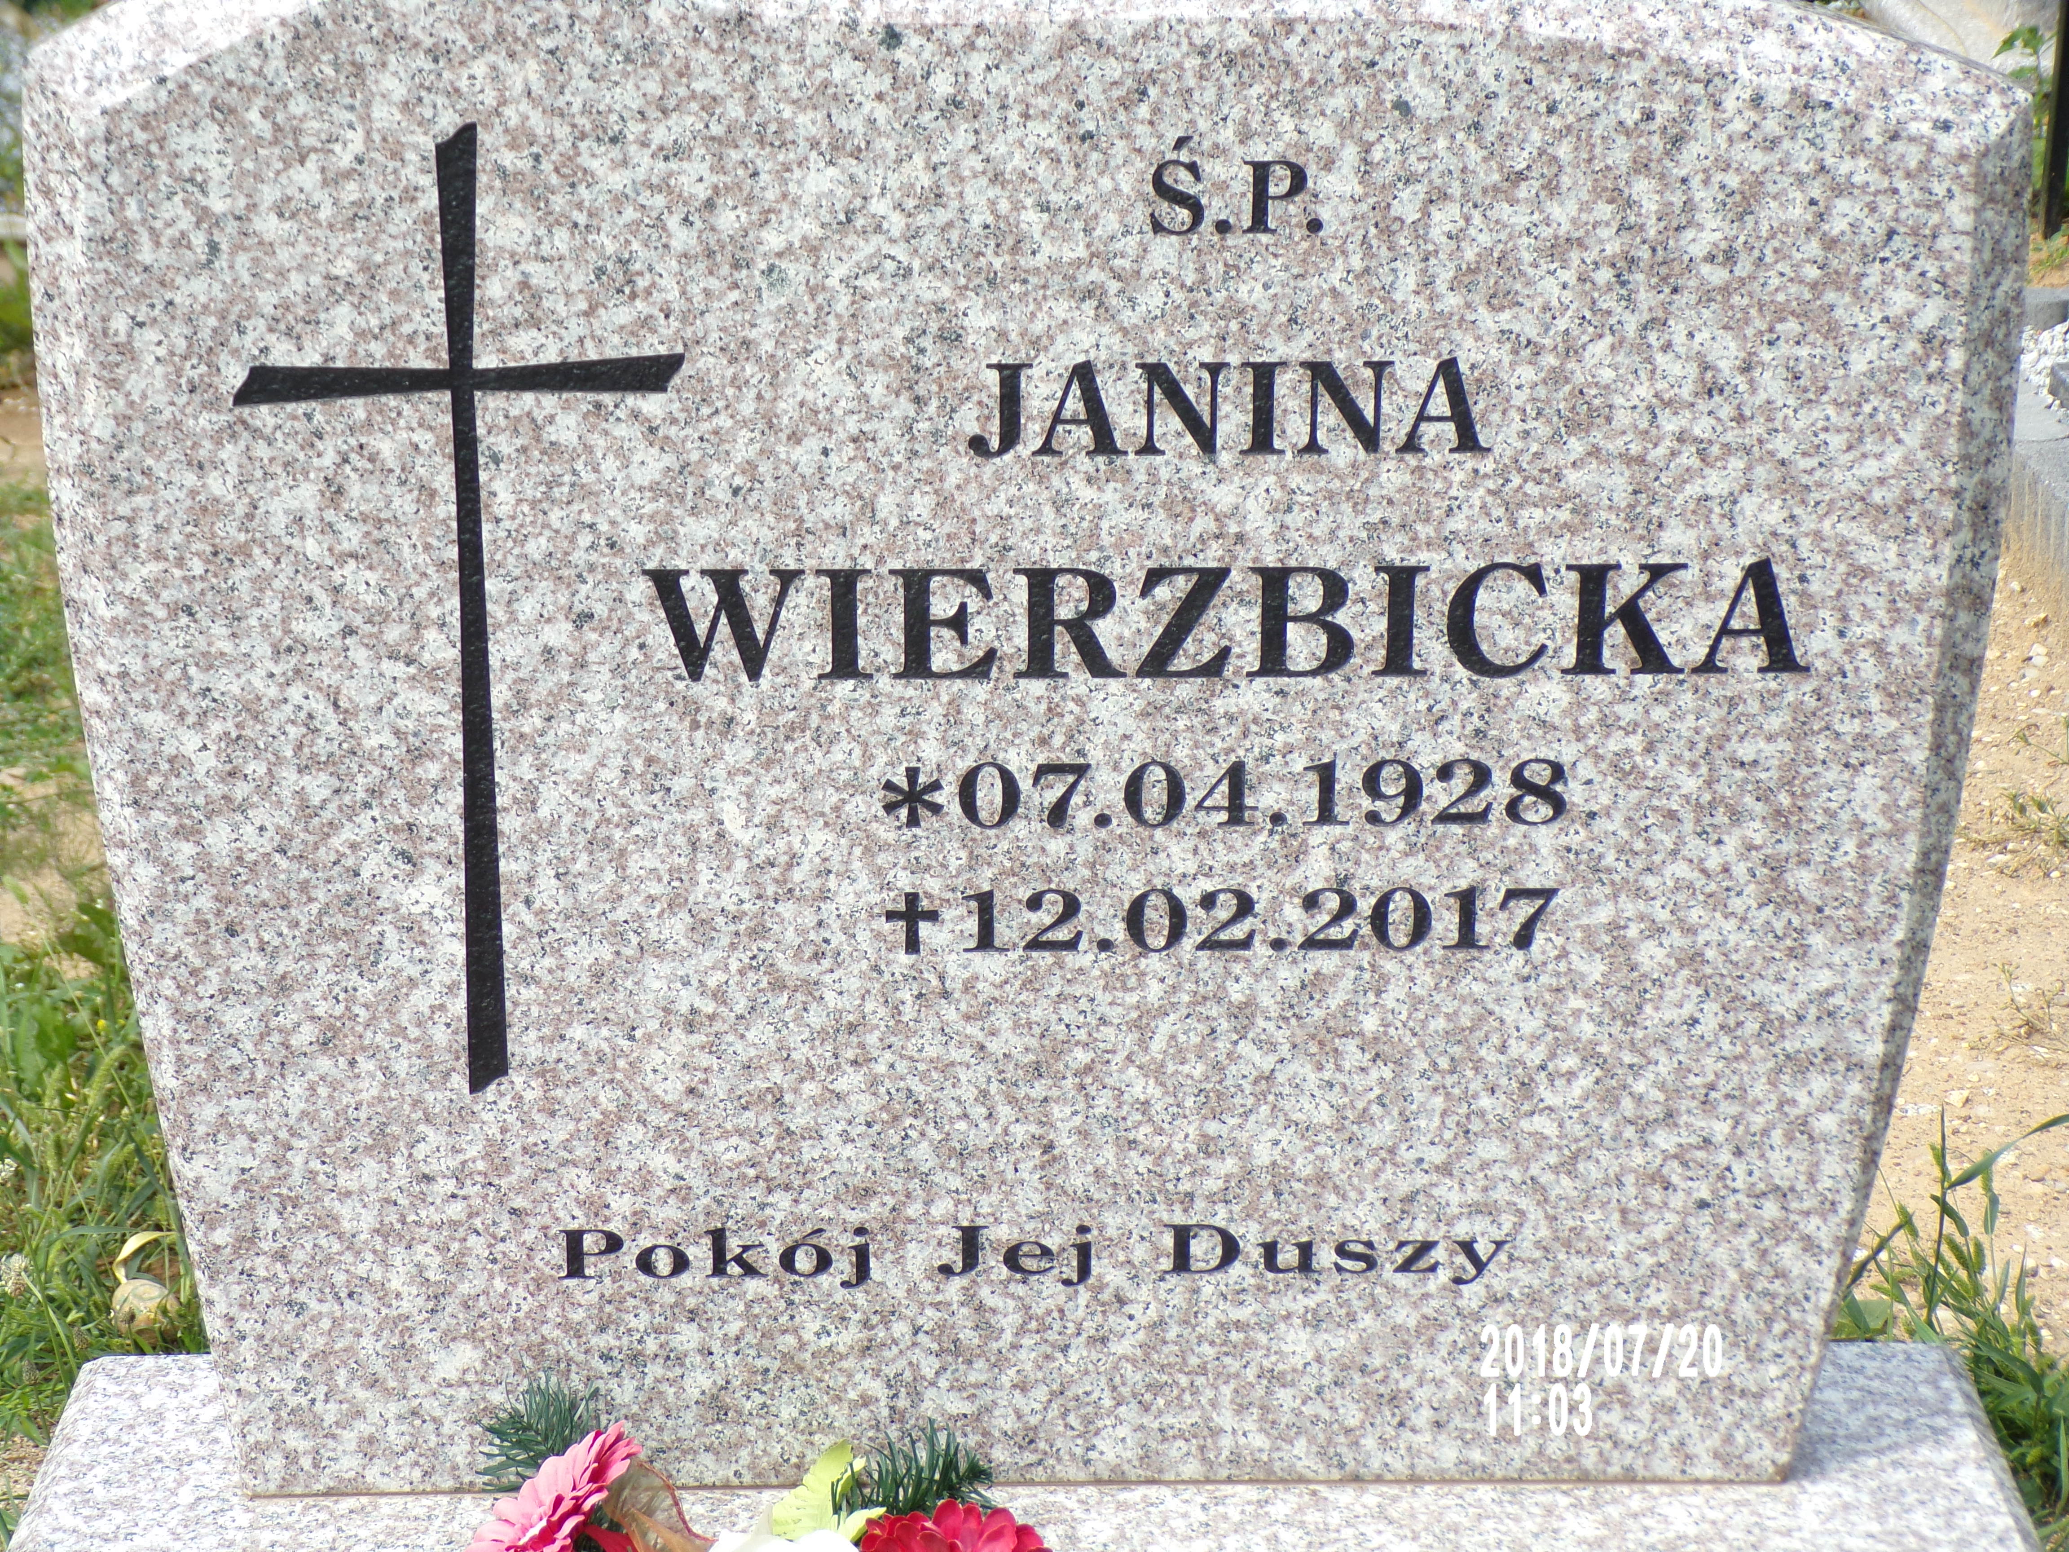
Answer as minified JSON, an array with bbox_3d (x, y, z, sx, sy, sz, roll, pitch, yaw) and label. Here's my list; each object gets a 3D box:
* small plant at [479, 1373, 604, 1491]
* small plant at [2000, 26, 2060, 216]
[{"bbox_3d":[-0.184,0.248,1.660,0.050,0.052,0.045,0,23,0],"label":"small plant"},{"bbox_3d":[1.081,-0.710,4.800,0.085,0.210,0.085,0,23,0],"label":"small plant"}]

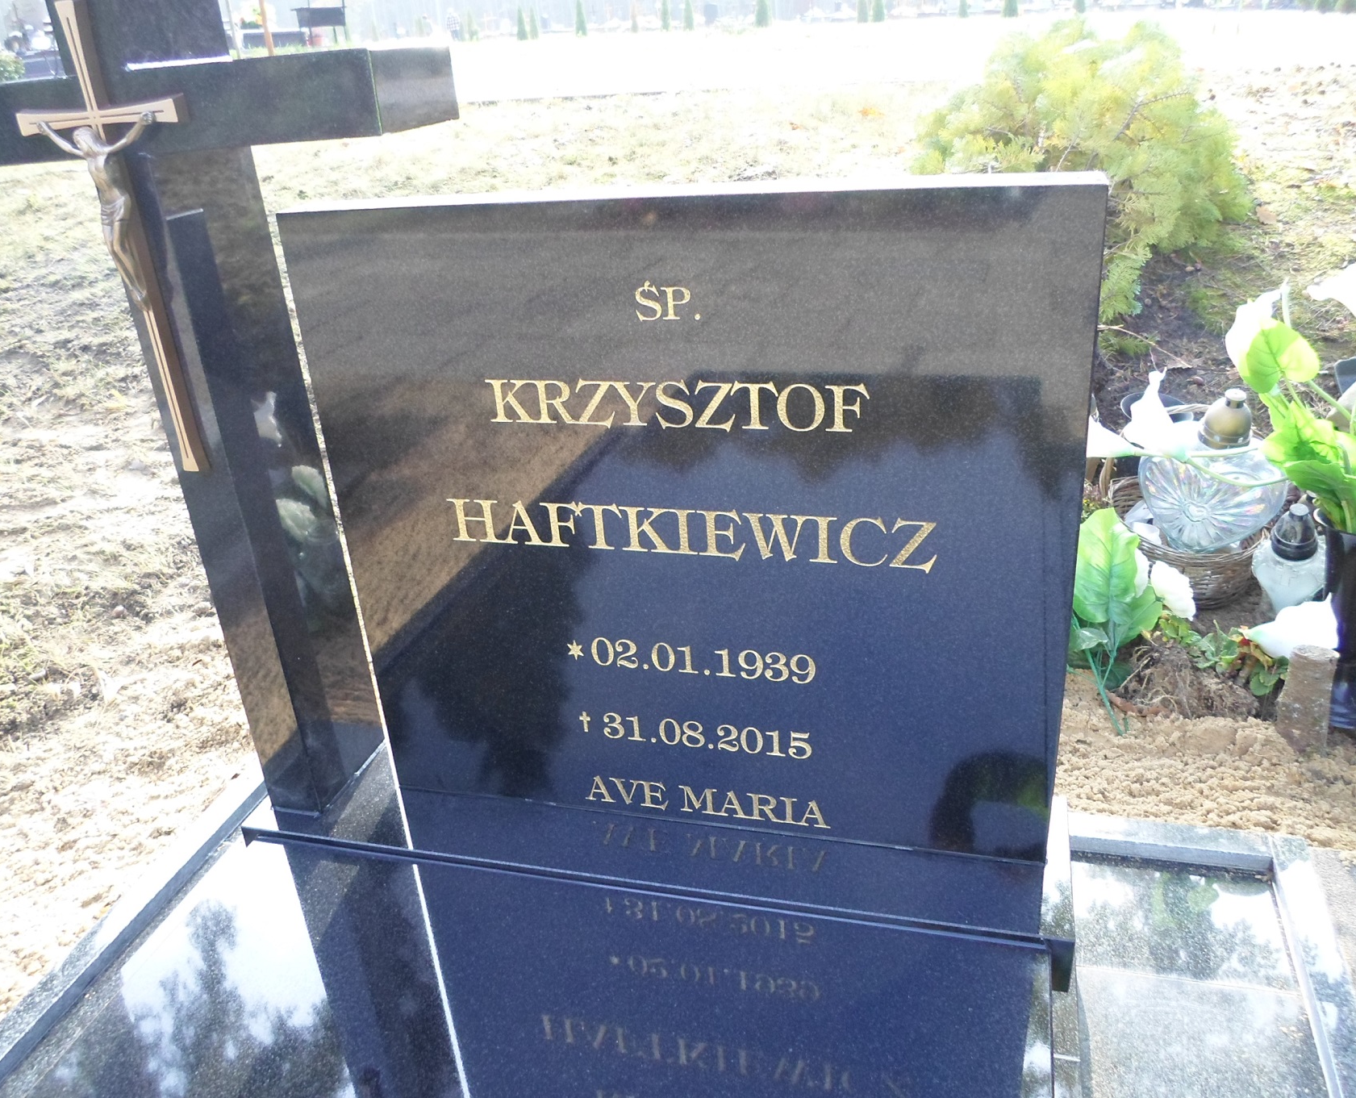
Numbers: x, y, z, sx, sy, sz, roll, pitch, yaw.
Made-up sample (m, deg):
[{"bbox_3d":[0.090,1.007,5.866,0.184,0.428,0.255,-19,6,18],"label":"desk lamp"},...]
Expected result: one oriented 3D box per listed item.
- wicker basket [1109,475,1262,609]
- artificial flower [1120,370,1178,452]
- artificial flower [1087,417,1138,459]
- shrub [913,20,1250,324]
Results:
[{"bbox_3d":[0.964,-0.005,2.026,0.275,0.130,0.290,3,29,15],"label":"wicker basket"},{"bbox_3d":[0.717,-0.205,1.600,0.085,0.120,0.085,3,29,15],"label":"artificial flower"},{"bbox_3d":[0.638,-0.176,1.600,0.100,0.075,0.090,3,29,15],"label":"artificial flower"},{"bbox_3d":[1.376,-1.315,3.704,1.080,0.930,1.000,3,29,15],"label":"shrub"}]

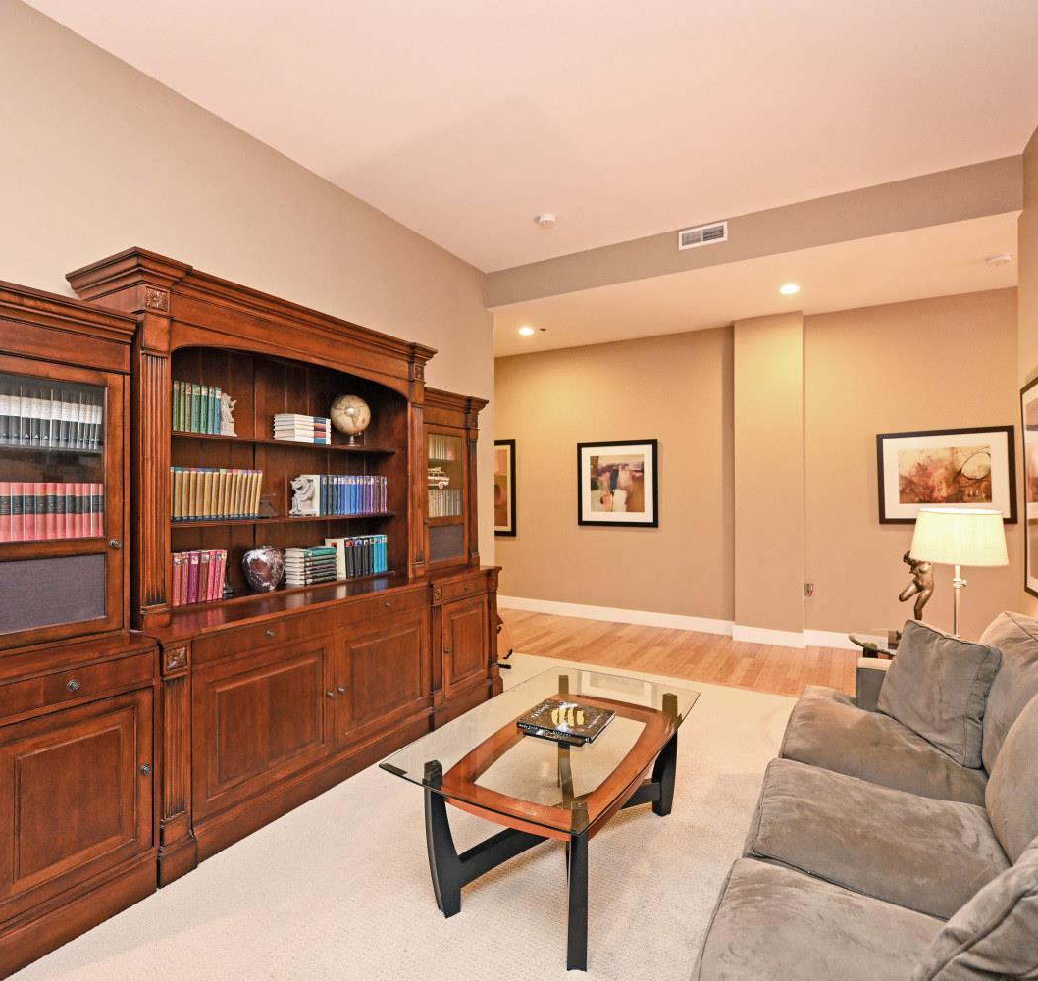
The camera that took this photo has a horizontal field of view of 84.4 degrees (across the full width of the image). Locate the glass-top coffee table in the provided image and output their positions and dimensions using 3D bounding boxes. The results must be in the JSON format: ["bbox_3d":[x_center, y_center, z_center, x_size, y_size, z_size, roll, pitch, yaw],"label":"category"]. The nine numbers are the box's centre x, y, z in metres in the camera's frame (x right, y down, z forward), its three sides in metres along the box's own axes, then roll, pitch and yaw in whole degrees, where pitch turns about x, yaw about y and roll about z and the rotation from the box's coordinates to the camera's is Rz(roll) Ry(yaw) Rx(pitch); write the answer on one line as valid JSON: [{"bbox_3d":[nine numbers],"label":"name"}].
[{"bbox_3d":[0.175,1.103,2.099,0.716,0.494,1.195,0,0,30],"label":"glass-top coffee table"}]

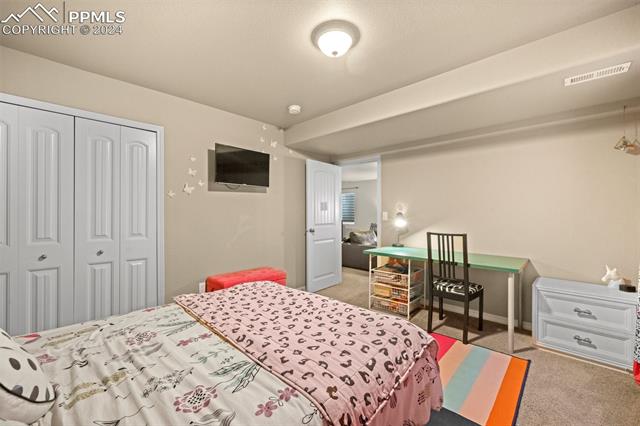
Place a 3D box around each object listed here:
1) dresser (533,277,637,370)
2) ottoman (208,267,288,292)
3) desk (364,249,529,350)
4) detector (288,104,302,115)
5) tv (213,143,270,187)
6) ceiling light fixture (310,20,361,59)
[{"bbox_3d":[2.269,0.932,2.162,0.630,0.575,0.370,0,0,42],"label":"dresser"},{"bbox_3d":[-0.825,0.975,2.896,0.400,0.490,0.790,0,0,44],"label":"ottoman"},{"bbox_3d":[1.340,0.853,2.854,1.540,0.735,0.620,0,0,42],"label":"desk"},{"bbox_3d":[-0.282,-1.190,2.865,0.148,0.050,0.148,0,0,0],"label":"detector"},{"bbox_3d":[-0.918,-0.550,3.028,0.060,0.430,0.730,0,0,44],"label":"tv"},{"bbox_3d":[0.113,-1.158,1.740,0.350,0.120,0.350,0,0,0],"label":"ceiling light fixture"}]

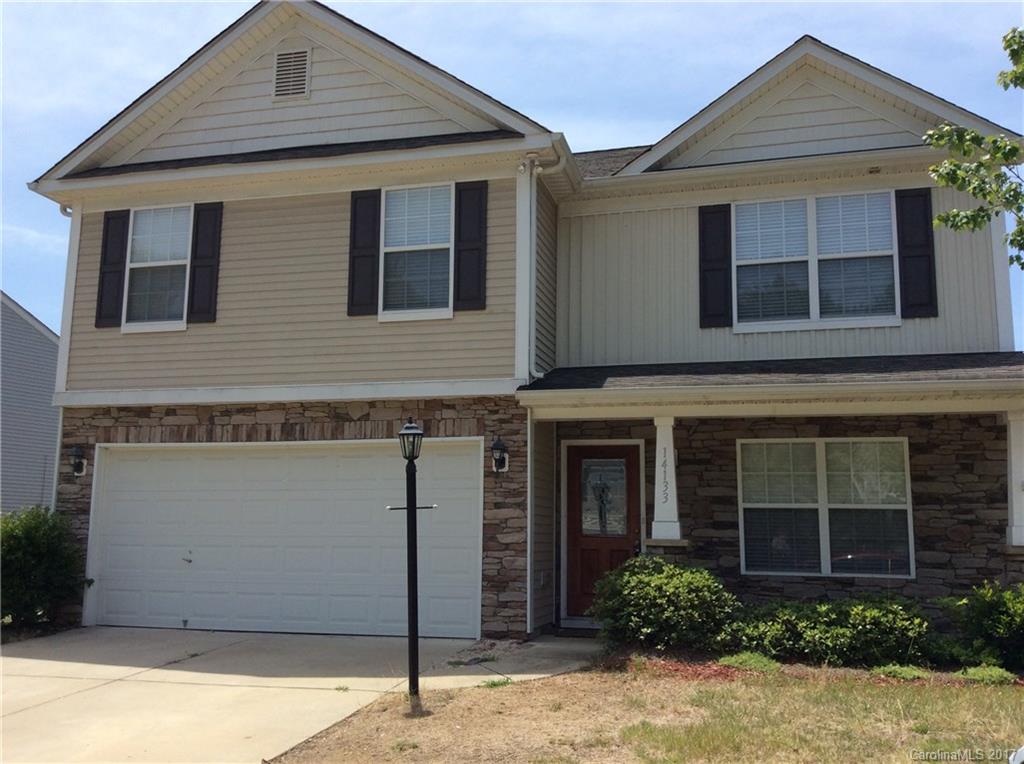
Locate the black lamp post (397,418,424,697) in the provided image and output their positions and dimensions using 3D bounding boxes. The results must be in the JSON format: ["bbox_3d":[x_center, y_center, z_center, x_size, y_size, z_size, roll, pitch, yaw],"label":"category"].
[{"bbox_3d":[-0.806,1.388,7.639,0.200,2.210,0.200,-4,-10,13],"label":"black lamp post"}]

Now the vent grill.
[{"bbox_3d":[-2.725,-3.800,11.677,0.510,0.670,0.060,-2,-9,13],"label":"vent grill"}]

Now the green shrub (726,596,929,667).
[{"bbox_3d":[2.862,2.282,8.746,1.780,0.580,0.950,-2,-9,13],"label":"green shrub"}]

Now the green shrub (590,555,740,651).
[{"bbox_3d":[1.428,2.134,9.047,1.380,0.920,1.200,-2,-9,13],"label":"green shrub"}]

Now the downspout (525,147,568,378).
[{"bbox_3d":[0.415,-1.326,10.642,0.380,2.620,0.090,-2,-9,13],"label":"downspout"}]

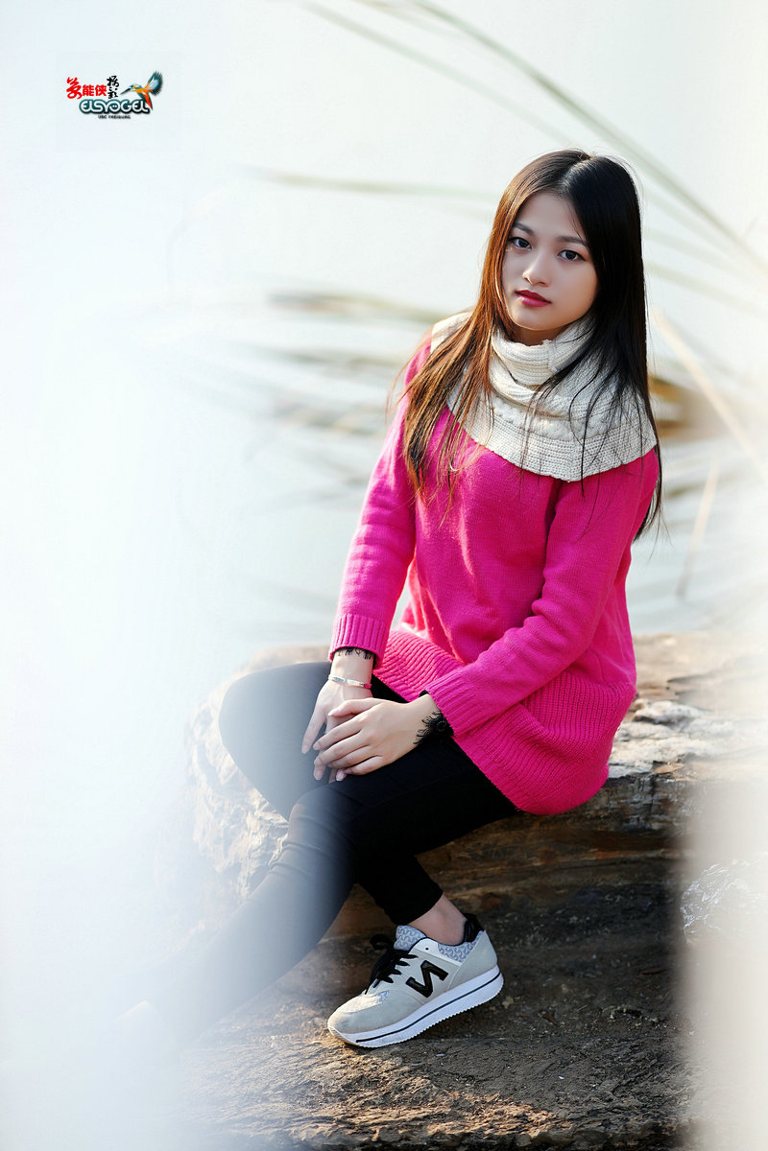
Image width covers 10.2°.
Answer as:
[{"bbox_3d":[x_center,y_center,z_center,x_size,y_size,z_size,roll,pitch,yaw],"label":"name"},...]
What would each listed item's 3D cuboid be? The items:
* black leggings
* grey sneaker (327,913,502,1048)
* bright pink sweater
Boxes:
[{"bbox_3d":[-0.007,0.314,5.180,0.600,0.450,0.370,-7,12,-39],"label":"black leggings"},{"bbox_3d":[0.039,0.490,5.220,0.245,0.115,0.092,-17,16,-27],"label":"grey sneaker"},{"bbox_3d":[0.140,0.006,5.300,0.400,0.530,0.340,7,12,39],"label":"bright pink sweater"}]

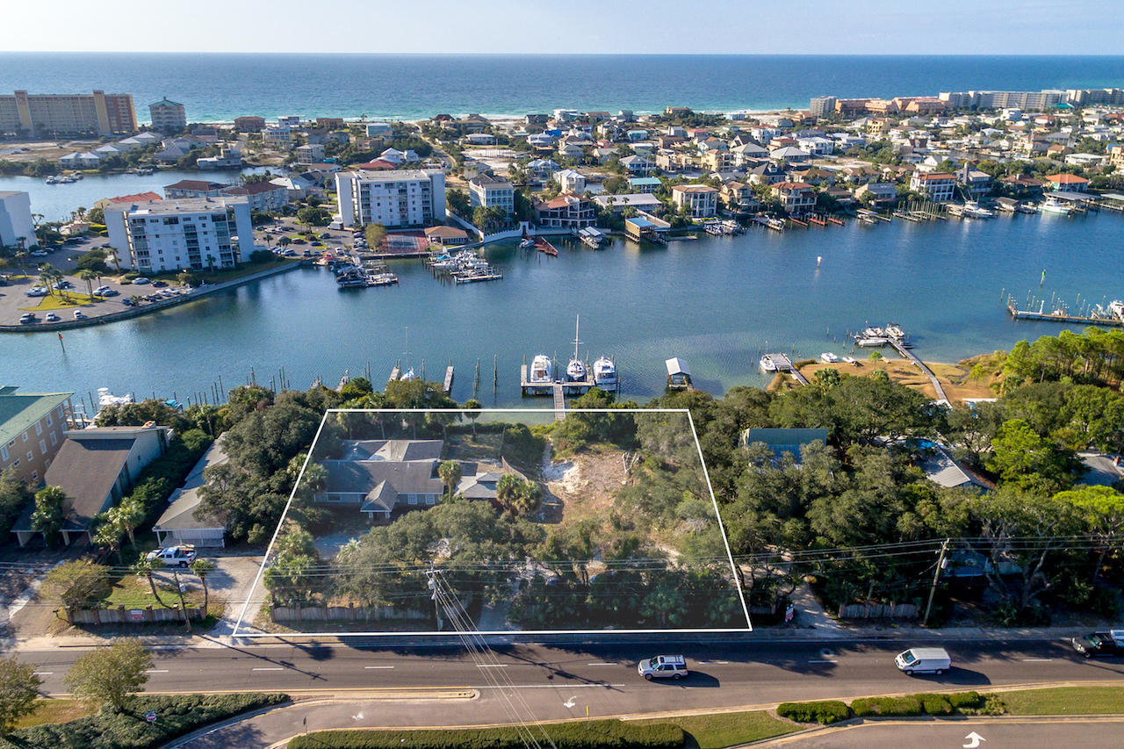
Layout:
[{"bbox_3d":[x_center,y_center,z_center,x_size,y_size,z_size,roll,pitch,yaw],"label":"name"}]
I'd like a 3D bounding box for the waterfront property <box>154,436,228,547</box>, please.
[{"bbox_3d":[-51.030,16.100,94.810,10.400,4.500,24.500,-1,26,-3],"label":"waterfront property"}]

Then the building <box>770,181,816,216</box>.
[{"bbox_3d":[105.450,-80.690,282.910,14.200,12.000,13.300,-5,27,-11],"label":"building"}]

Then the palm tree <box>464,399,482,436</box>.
[{"bbox_3d":[-16.060,8.090,113.170,3.100,7.400,3.000,0,26,-1],"label":"palm tree"}]

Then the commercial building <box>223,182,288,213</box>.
[{"bbox_3d":[-136.913,-80.171,281.143,17.000,11.000,21.000,13,30,24],"label":"commercial building"}]

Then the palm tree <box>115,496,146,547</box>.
[{"bbox_3d":[-57.120,20.160,82.820,3.700,8.300,3.600,0,26,-1],"label":"palm tree"}]

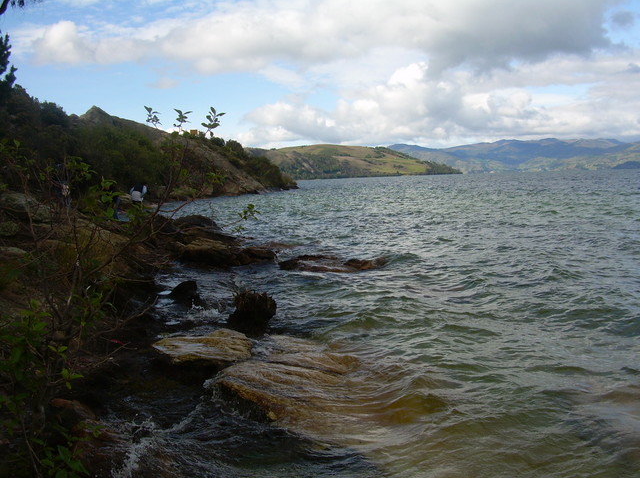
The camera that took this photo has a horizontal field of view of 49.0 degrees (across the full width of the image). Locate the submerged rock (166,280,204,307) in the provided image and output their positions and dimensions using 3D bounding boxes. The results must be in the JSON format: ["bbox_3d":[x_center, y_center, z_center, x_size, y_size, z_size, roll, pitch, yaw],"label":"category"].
[{"bbox_3d":[-1.794,0.728,9.300,0.460,0.350,0.420,-2,5,-11],"label":"submerged rock"}]

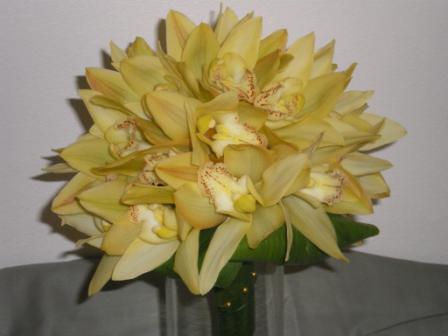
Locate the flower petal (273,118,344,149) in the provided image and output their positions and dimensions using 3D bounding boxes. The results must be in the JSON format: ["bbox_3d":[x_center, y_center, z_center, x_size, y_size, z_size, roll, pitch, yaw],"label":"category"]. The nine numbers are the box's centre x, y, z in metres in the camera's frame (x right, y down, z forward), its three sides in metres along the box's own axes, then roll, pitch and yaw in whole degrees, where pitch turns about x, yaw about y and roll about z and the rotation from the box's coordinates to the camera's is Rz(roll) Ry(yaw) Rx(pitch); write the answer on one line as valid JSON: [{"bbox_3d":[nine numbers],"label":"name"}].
[{"bbox_3d":[0.060,-0.022,0.731,0.054,0.022,0.012,8,-28,-19],"label":"flower petal"}]

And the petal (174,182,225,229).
[{"bbox_3d":[-0.017,0.029,0.757,0.034,0.030,0.015,-42,6,-26],"label":"petal"}]

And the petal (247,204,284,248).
[{"bbox_3d":[0.033,0.043,0.833,0.028,0.042,0.012,20,7,-9],"label":"petal"}]

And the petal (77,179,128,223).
[{"bbox_3d":[-0.083,0.025,0.736,0.043,0.029,0.012,8,-3,16],"label":"petal"}]

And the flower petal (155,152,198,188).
[{"bbox_3d":[-0.029,0.002,0.700,0.035,0.025,0.012,9,-19,-27],"label":"flower petal"}]

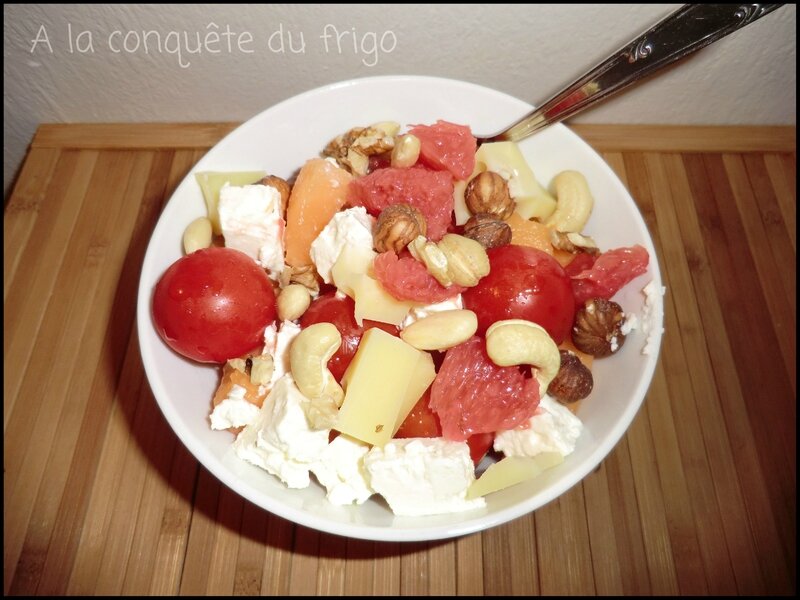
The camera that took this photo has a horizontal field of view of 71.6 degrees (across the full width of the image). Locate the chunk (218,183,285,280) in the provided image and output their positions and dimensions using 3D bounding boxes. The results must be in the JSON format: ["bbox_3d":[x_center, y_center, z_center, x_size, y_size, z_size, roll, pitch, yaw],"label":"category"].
[{"bbox_3d":[-0.047,-0.022,0.175,0.019,0.019,0.019,7,64,3],"label":"chunk"}]

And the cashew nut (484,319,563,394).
[{"bbox_3d":[0.035,0.016,0.160,0.016,0.011,0.024,-40,70,-18],"label":"cashew nut"}]

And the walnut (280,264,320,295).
[{"bbox_3d":[-0.029,-0.006,0.159,0.013,0.009,0.011,0,64,1],"label":"walnut"}]

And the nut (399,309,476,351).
[{"bbox_3d":[0.012,0.009,0.162,0.022,0.009,0.011,-12,65,-6],"label":"nut"}]

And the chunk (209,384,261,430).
[{"bbox_3d":[-0.045,0.030,0.151,0.013,0.008,0.011,0,64,1],"label":"chunk"}]

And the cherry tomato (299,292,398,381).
[{"bbox_3d":[-0.014,0.012,0.153,0.029,0.029,0.029,0,64,1],"label":"cherry tomato"}]

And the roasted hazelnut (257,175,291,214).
[{"bbox_3d":[-0.046,-0.037,0.197,0.015,0.015,0.015,0,64,0],"label":"roasted hazelnut"}]

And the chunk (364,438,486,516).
[{"bbox_3d":[0.007,0.047,0.149,0.030,0.018,0.018,3,64,1],"label":"chunk"}]

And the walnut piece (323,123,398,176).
[{"bbox_3d":[-0.015,-0.056,0.207,0.026,0.013,0.018,-8,64,-4],"label":"walnut piece"}]

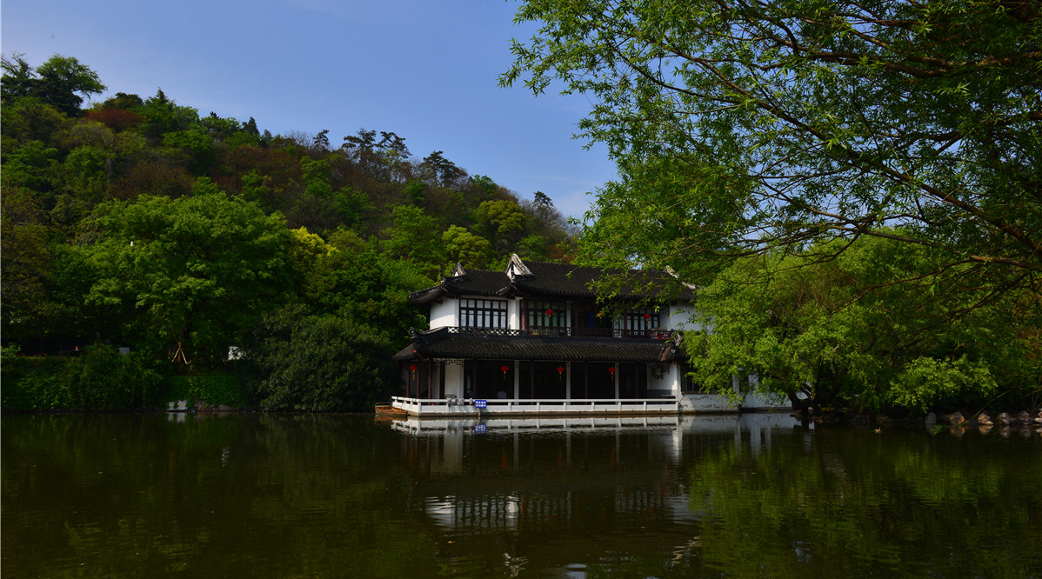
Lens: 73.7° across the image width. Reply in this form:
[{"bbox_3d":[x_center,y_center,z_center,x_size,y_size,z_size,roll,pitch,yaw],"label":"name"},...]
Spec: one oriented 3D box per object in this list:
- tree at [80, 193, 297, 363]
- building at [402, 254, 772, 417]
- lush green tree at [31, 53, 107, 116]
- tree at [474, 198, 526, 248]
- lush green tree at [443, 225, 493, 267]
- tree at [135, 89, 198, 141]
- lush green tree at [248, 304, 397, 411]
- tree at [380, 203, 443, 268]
[{"bbox_3d":[-27.185,0.109,58.000,15.960,12.840,15.000,4,-8,-26],"label":"tree"},{"bbox_3d":[4.951,3.619,54.621,28.540,11.730,10.000,3,-8,-22],"label":"building"},{"bbox_3d":[-94.186,-41.558,145.000,13.530,10.500,13.000,5,-9,-34],"label":"lush green tree"},{"bbox_3d":[-3.023,-9.541,105.000,7.440,7.520,8.000,1,-8,-2],"label":"tree"},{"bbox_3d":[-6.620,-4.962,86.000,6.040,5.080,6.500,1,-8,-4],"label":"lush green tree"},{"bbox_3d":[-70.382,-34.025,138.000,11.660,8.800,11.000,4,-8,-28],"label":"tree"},{"bbox_3d":[-15.099,5.424,53.500,10.710,7.860,9.000,2,-8,-16],"label":"lush green tree"},{"bbox_3d":[-14.249,-6.871,90.000,7.800,7.460,8.000,2,-8,-9],"label":"tree"}]

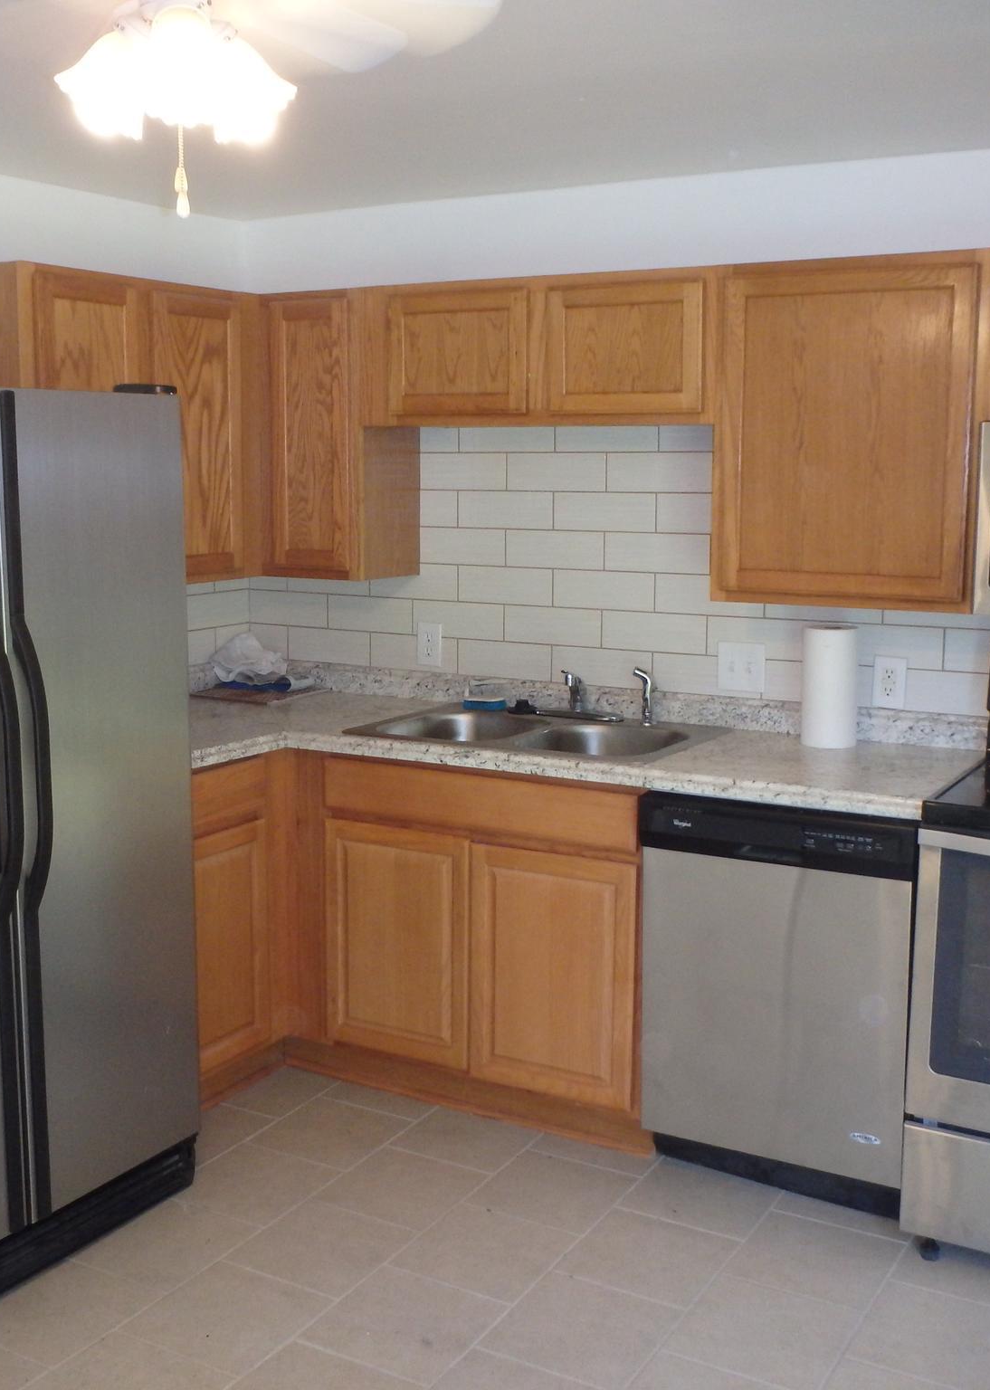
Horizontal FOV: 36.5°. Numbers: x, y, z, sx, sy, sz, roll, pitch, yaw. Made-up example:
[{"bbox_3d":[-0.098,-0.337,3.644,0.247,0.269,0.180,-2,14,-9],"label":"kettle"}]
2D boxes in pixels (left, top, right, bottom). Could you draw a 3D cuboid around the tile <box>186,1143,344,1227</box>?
[{"bbox_3d":[-0.547,1.119,3.424,0.298,0.010,0.297,5,10,30],"label":"tile"}]

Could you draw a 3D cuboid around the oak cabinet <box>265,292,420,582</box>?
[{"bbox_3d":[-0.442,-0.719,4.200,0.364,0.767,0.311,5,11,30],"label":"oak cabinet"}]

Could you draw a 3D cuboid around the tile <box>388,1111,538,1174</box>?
[{"bbox_3d":[-0.057,1.080,3.658,0.299,0.010,0.297,5,11,30],"label":"tile"}]

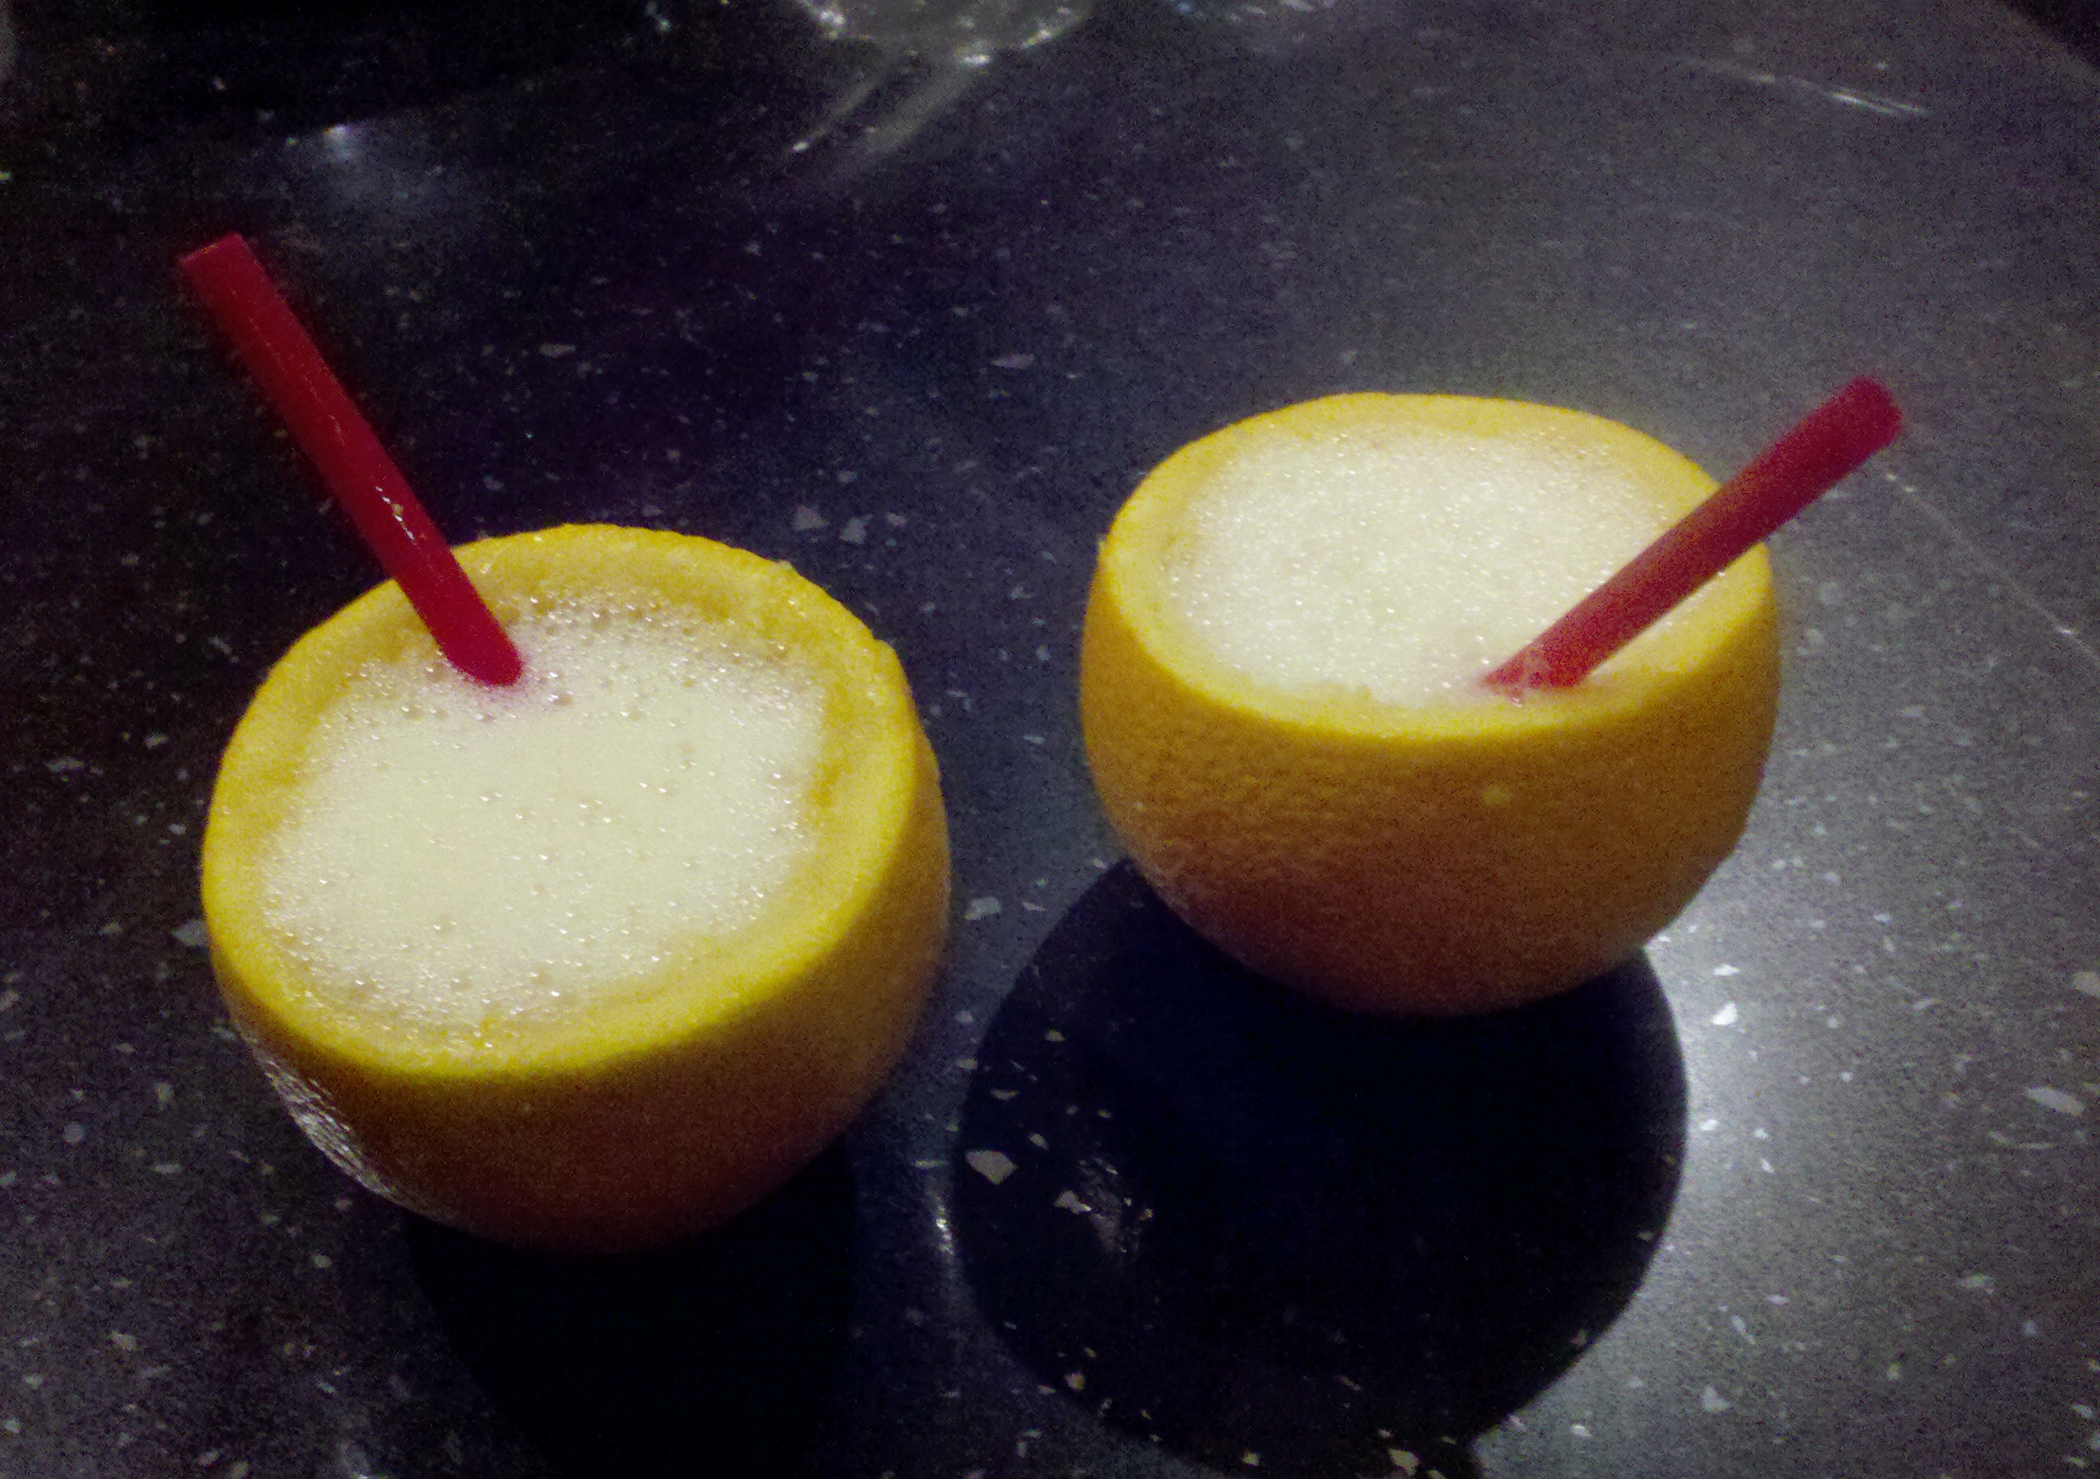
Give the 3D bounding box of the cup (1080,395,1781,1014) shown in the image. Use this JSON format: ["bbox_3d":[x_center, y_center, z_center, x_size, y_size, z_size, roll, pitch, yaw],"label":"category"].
[{"bbox_3d":[0.048,0.001,0.338,0.086,0.060,0.086,-2,38,2],"label":"cup"}]

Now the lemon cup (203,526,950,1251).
[{"bbox_3d":[-0.054,0.025,0.321,0.086,0.060,0.086,-2,46,2],"label":"lemon cup"}]

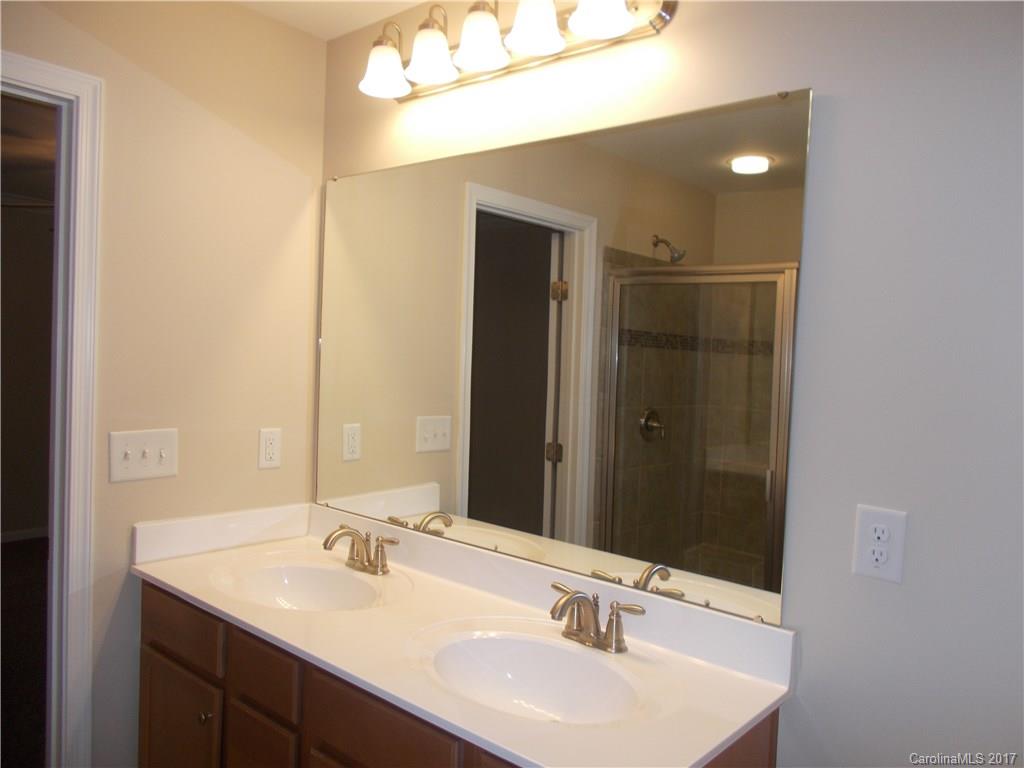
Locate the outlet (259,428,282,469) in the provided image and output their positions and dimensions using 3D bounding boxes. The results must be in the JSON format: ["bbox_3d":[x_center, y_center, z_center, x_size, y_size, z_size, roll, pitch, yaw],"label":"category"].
[{"bbox_3d":[-0.723,0.193,2.301,0.010,0.117,0.071,5,3,41],"label":"outlet"}]

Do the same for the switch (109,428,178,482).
[{"bbox_3d":[-0.962,0.187,2.017,0.016,0.126,0.172,5,3,41],"label":"switch"}]

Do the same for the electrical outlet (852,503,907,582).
[{"bbox_3d":[0.636,0.278,1.332,0.079,0.124,0.010,5,3,41],"label":"electrical outlet"}]

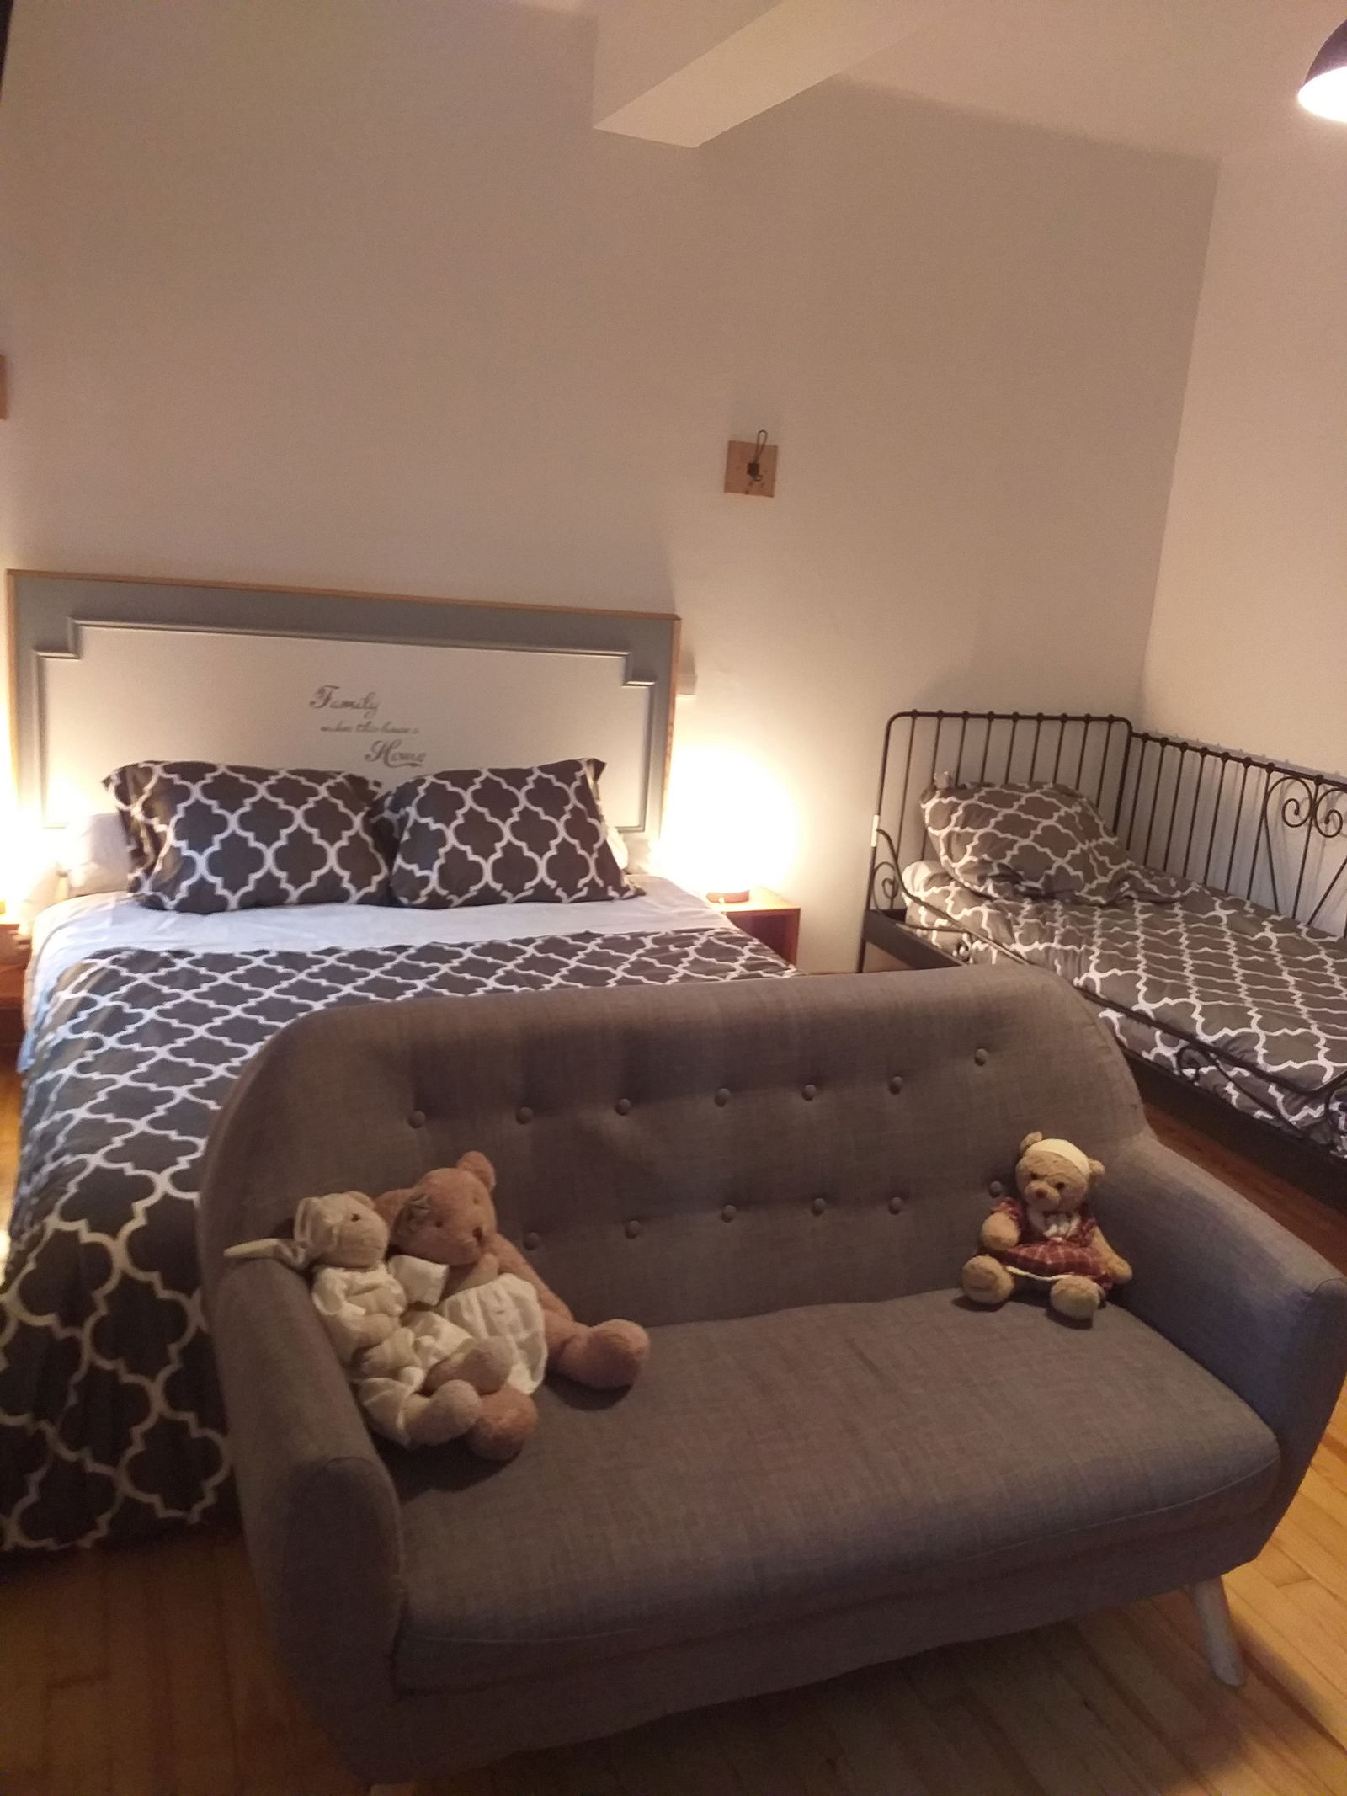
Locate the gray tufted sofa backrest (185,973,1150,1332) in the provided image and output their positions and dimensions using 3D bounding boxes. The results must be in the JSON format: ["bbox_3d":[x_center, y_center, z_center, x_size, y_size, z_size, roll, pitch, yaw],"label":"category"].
[{"bbox_3d":[0.062,0.314,1.795,1.310,0.420,0.250,-1,14,-20],"label":"gray tufted sofa backrest"}]

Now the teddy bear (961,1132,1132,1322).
[{"bbox_3d":[0.510,0.434,1.836,0.200,0.232,0.175,8,14,15],"label":"teddy bear"}]

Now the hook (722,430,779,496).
[{"bbox_3d":[0.226,-1.240,3.842,0.155,0.175,0.060,-1,14,-20],"label":"hook"}]

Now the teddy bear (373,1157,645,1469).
[{"bbox_3d":[-0.178,0.433,1.542,0.220,0.272,0.250,15,17,38],"label":"teddy bear"}]

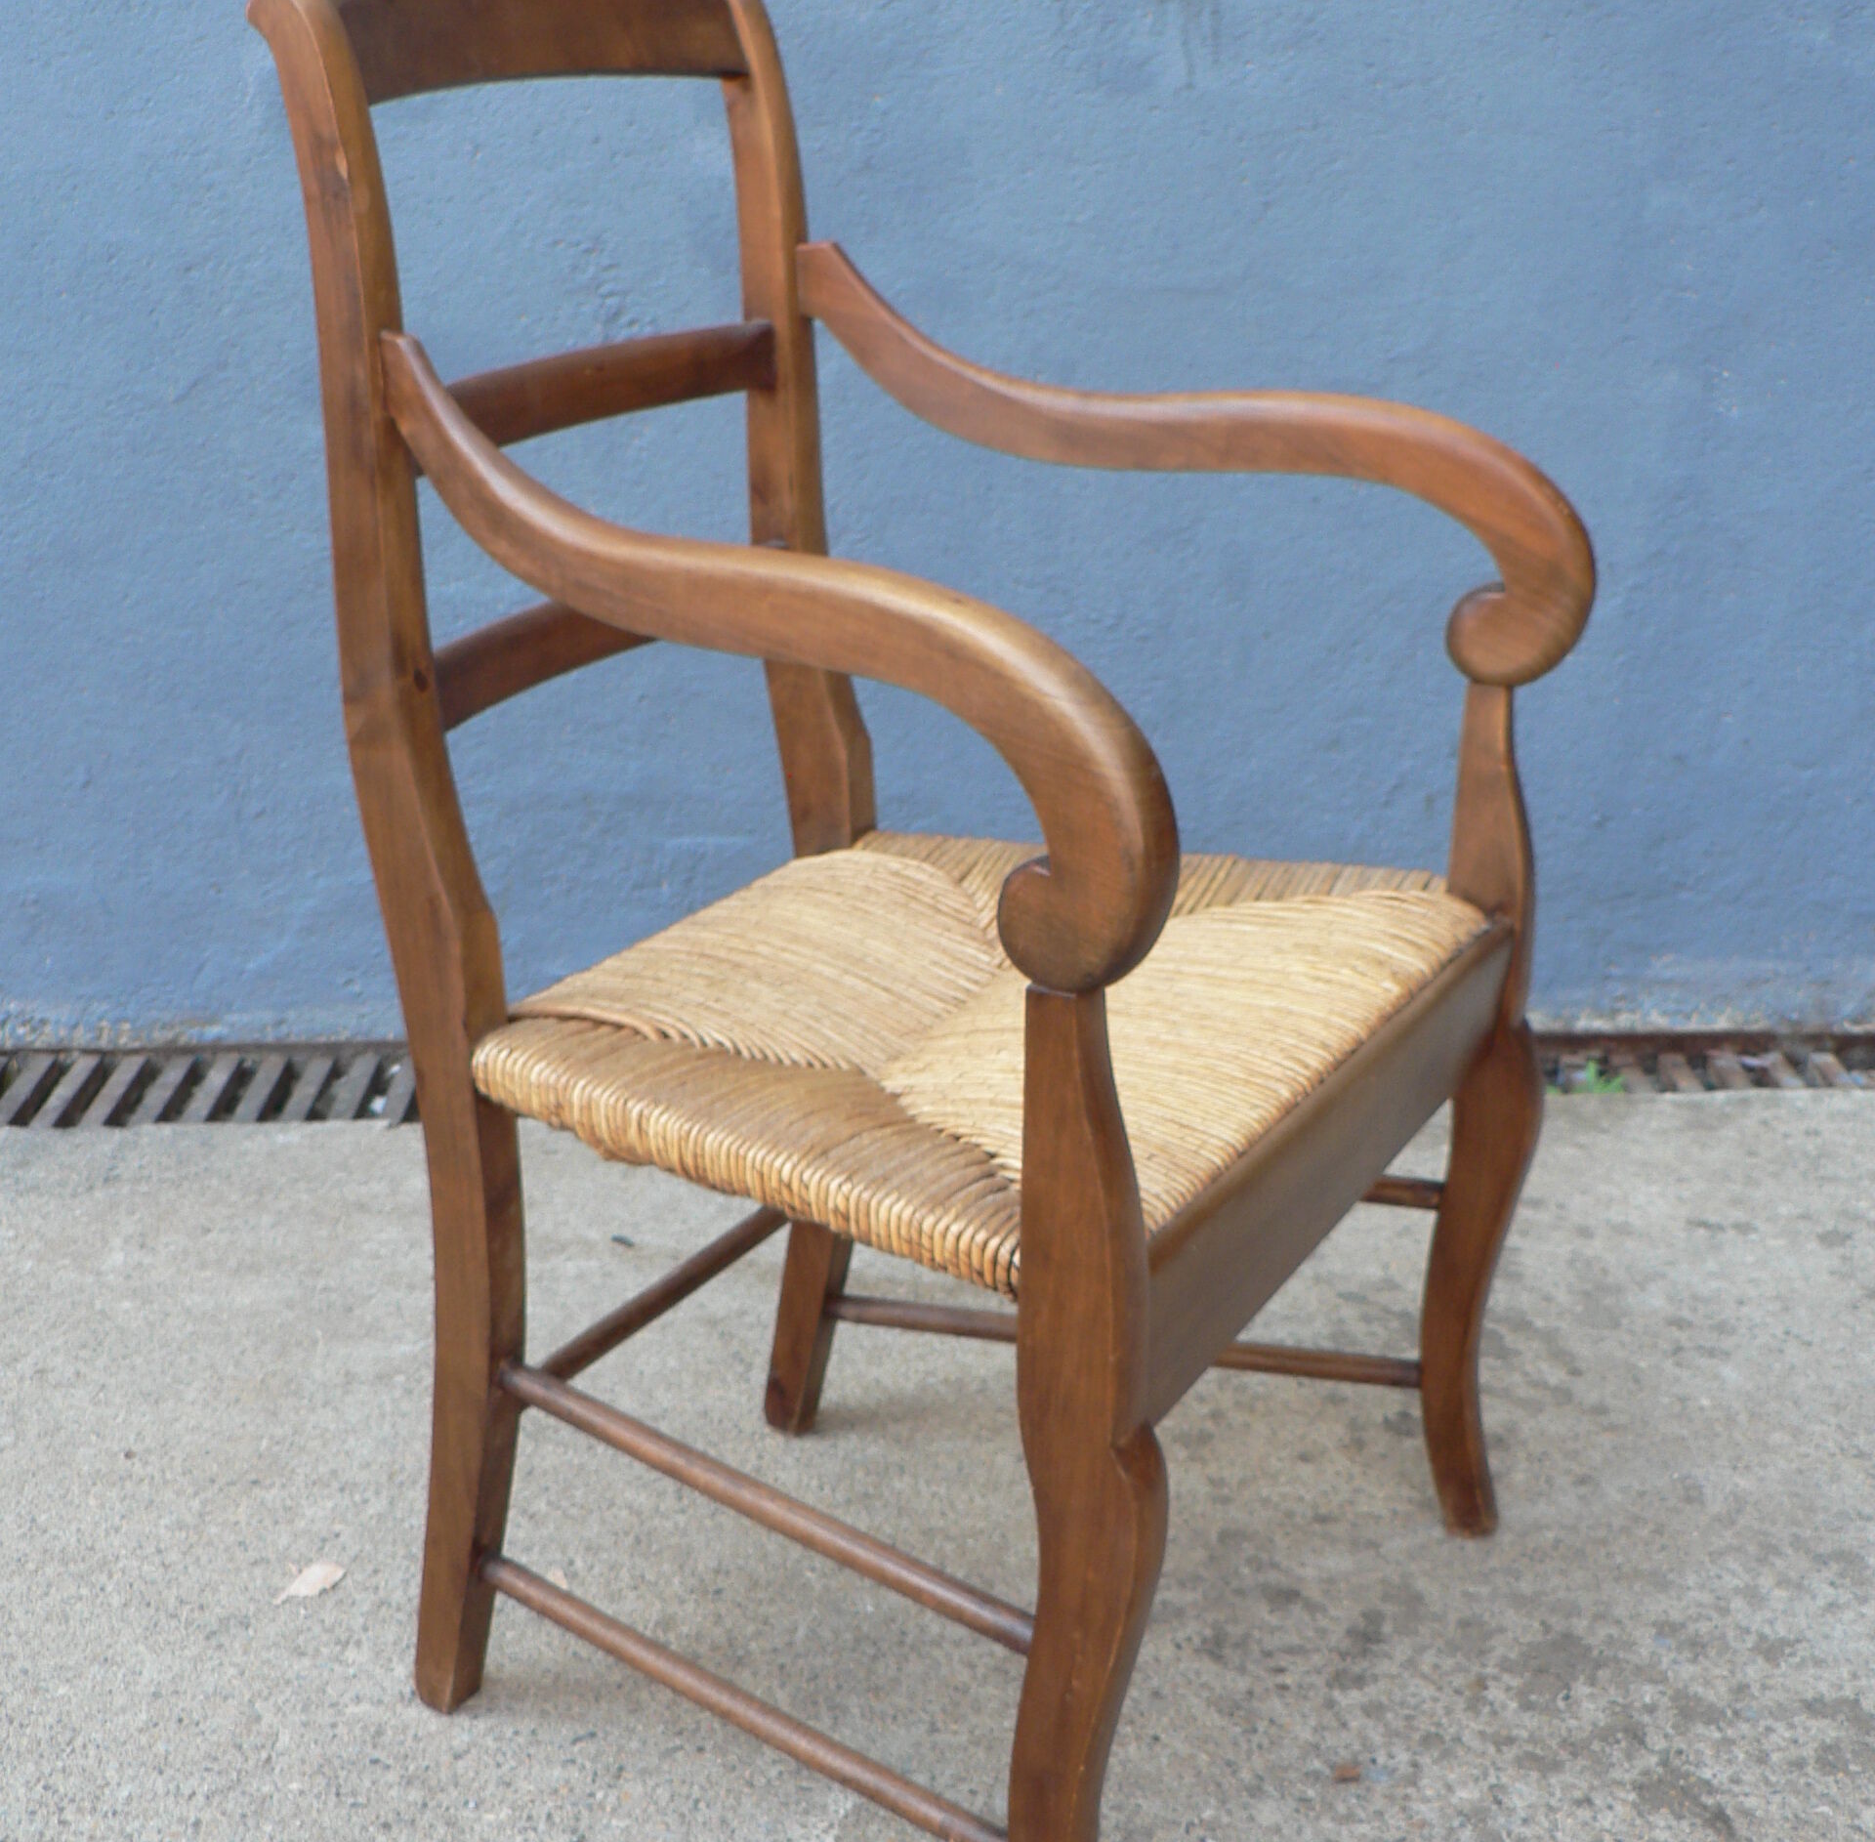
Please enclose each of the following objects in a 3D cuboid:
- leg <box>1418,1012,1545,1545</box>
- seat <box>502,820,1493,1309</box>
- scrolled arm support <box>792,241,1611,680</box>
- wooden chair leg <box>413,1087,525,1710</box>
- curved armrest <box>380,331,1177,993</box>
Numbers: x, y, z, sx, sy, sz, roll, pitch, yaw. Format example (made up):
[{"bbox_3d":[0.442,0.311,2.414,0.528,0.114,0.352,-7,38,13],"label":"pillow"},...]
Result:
[{"bbox_3d":[0.333,0.226,1.598,0.063,0.345,0.033,9,23,30],"label":"leg"},{"bbox_3d":[0.015,0.039,1.409,0.428,0.046,0.538,9,23,30],"label":"seat"},{"bbox_3d":[0.143,-0.264,1.488,0.452,0.247,0.037,4,21,20],"label":"scrolled arm support"},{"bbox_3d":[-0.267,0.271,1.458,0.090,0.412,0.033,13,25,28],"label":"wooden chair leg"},{"bbox_3d":[-0.086,-0.126,1.132,0.452,0.247,0.037,14,26,40],"label":"curved armrest"}]

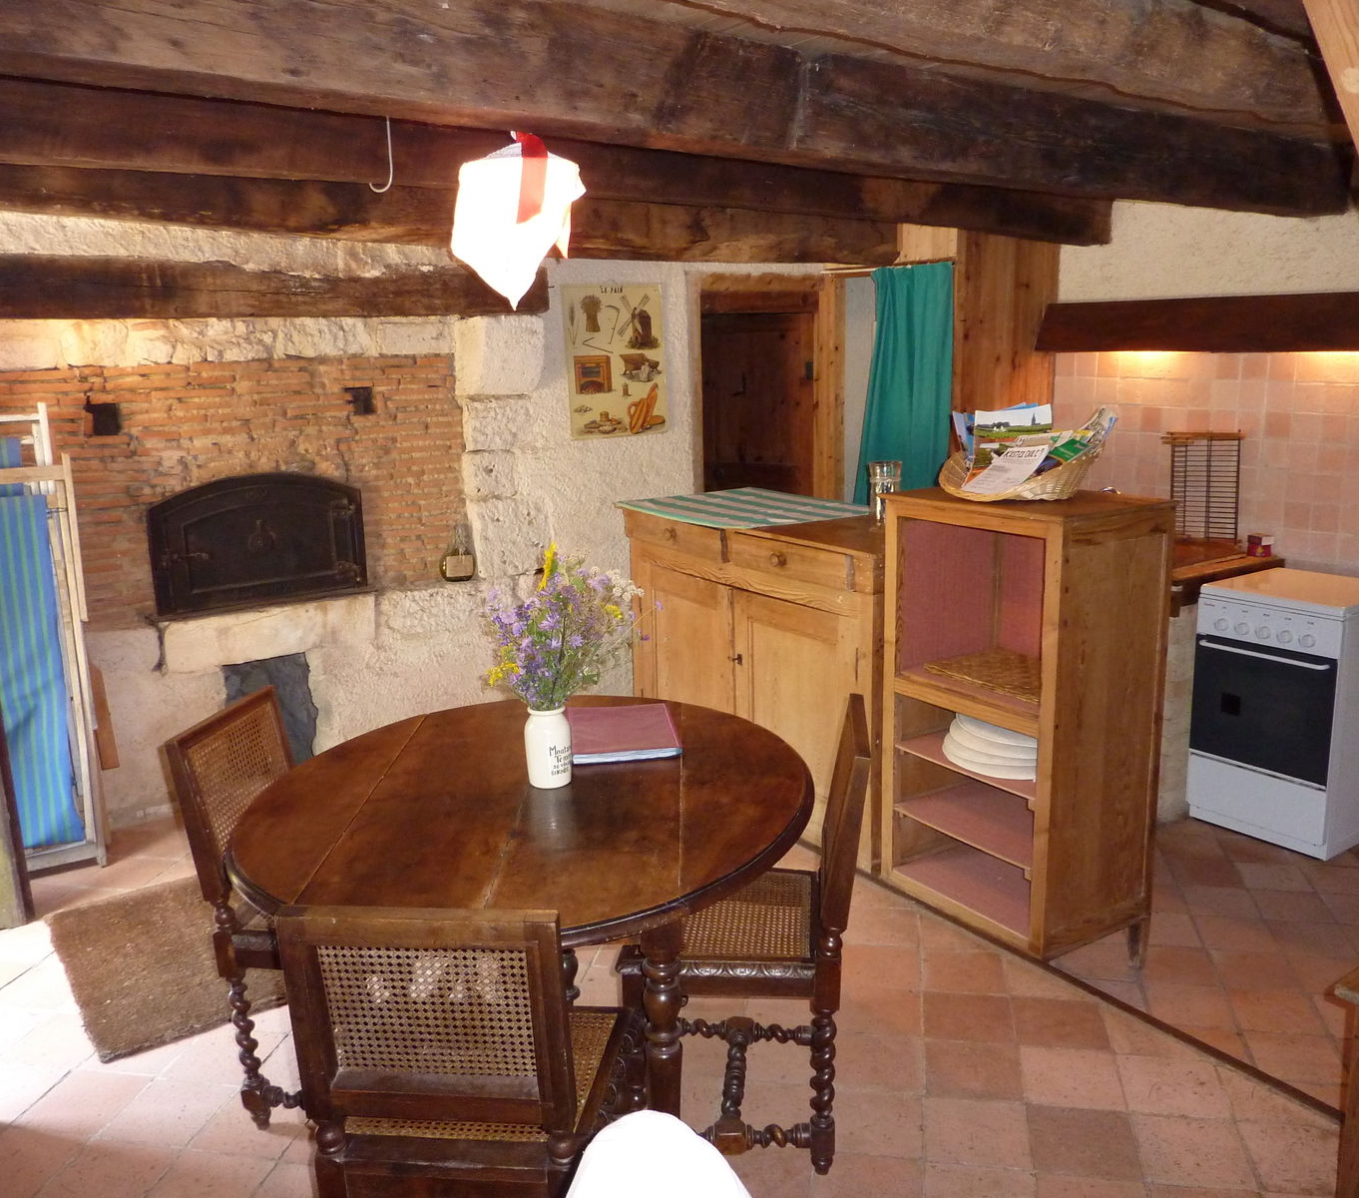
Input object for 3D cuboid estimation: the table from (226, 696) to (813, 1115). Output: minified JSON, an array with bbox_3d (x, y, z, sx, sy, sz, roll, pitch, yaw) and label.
[{"bbox_3d":[-0.277,0.727,2.307,1.080,0.740,1.180,-3,12,-5],"label":"table"}]

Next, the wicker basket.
[{"bbox_3d":[0.932,-0.357,3.166,0.420,0.150,0.300,1,13,14],"label":"wicker basket"}]

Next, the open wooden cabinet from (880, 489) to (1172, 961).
[{"bbox_3d":[0.933,0.368,3.204,0.414,1.293,0.622,-9,14,-30],"label":"open wooden cabinet"}]

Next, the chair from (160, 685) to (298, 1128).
[{"bbox_3d":[-0.721,0.643,2.477,0.485,0.860,0.420,0,13,10],"label":"chair"}]

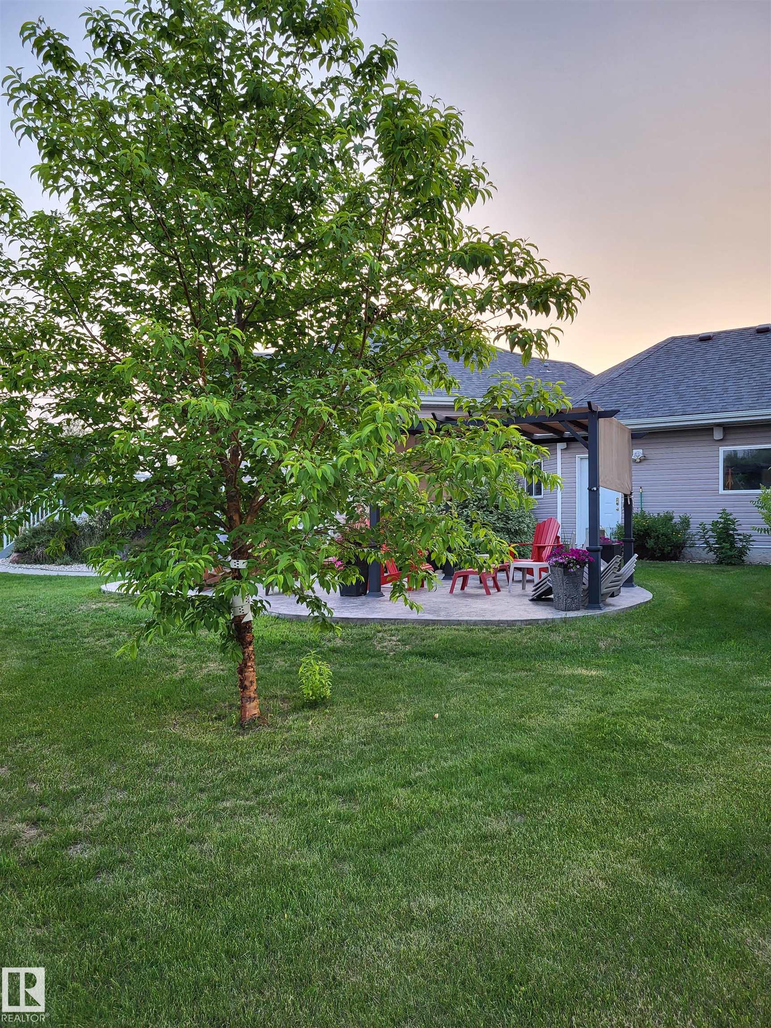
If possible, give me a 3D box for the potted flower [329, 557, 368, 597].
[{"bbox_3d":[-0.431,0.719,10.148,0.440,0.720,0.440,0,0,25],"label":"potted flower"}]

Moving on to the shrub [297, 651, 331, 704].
[{"bbox_3d":[-0.460,1.062,5.049,0.220,0.335,0.220,0,0,0],"label":"shrub"}]

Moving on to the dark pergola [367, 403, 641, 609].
[{"bbox_3d":[1.718,-0.088,10.675,3.340,2.320,3.320,0,0,25],"label":"dark pergola"}]

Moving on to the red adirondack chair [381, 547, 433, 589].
[{"bbox_3d":[0.129,0.583,11.148,0.900,0.980,0.760,0,0,19],"label":"red adirondack chair"}]

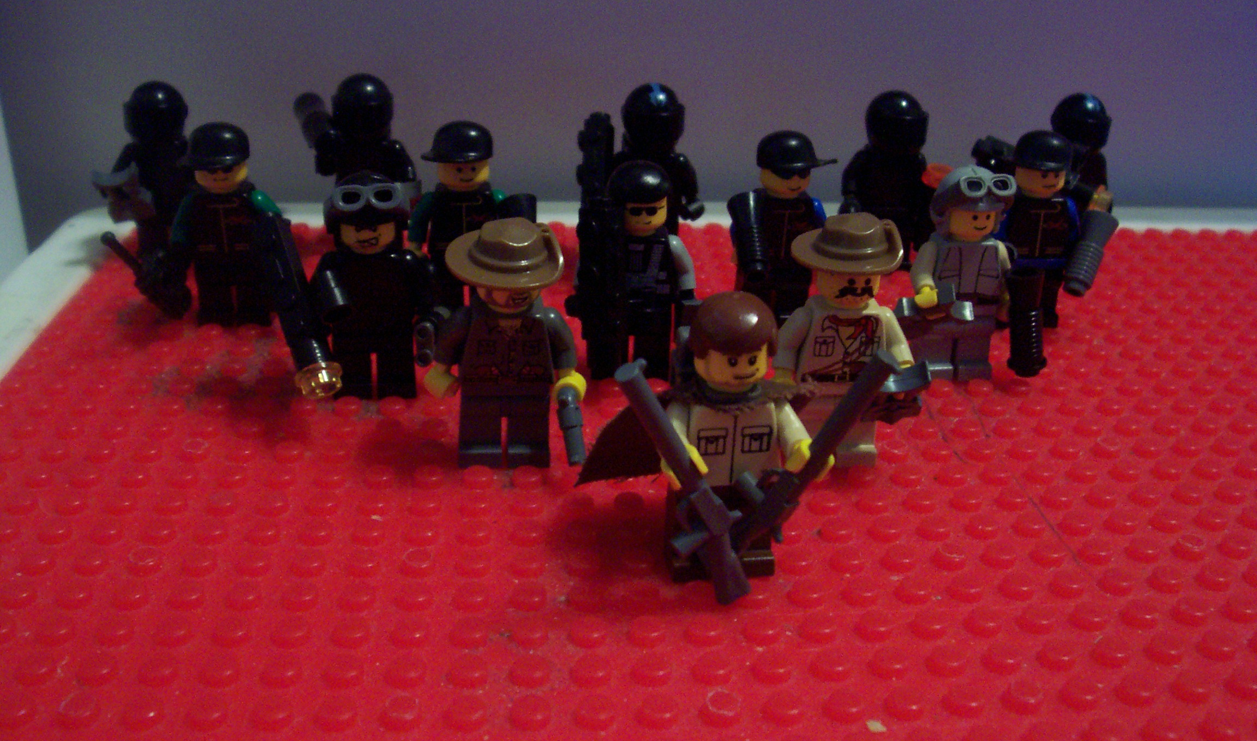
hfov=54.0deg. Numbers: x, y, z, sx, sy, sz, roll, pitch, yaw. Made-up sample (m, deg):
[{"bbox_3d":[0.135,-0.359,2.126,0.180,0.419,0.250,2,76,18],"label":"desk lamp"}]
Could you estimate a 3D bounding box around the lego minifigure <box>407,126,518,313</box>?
[{"bbox_3d":[-0.032,-0.029,0.247,0.024,0.043,0.015,0,27,-5],"label":"lego minifigure"}]

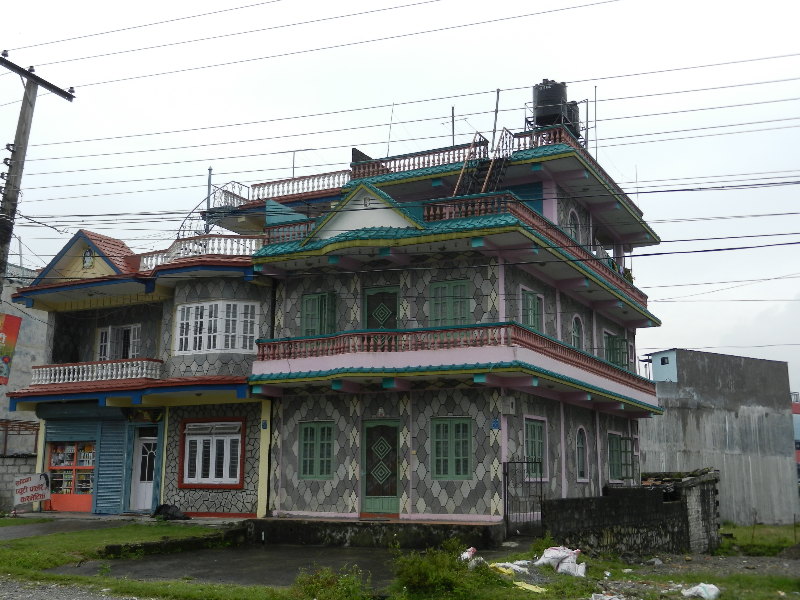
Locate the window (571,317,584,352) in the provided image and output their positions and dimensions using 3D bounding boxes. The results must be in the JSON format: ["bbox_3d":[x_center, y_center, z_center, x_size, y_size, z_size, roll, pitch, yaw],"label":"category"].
[{"bbox_3d":[5.001,1.174,24.741,0.132,1.495,1.072,-5,-13,28],"label":"window"}]

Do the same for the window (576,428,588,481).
[{"bbox_3d":[4.968,4.175,23.859,0.160,1.531,1.115,-6,-13,28],"label":"window"}]

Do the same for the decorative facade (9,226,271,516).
[{"bbox_3d":[-5.092,2.526,27.290,8.673,7.699,9.912,-6,-13,28],"label":"decorative facade"}]

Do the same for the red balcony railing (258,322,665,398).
[{"bbox_3d":[2.438,2.144,25.539,7.031,0.517,13.085,-5,-13,28],"label":"red balcony railing"}]

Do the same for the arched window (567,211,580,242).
[{"bbox_3d":[5.000,-1.843,25.023,0.160,1.487,1.115,-6,-13,28],"label":"arched window"}]

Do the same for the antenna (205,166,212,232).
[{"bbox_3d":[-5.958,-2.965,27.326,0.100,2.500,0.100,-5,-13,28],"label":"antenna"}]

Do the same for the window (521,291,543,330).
[{"bbox_3d":[3.239,0.536,21.628,0.150,1.391,1.476,-5,-13,28],"label":"window"}]

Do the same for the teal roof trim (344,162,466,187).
[{"bbox_3d":[0.197,-3.516,24.697,3.912,0.430,0.460,-6,-13,28],"label":"teal roof trim"}]

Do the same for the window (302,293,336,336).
[{"bbox_3d":[-1.998,0.510,21.438,1.009,1.363,0.170,-6,-13,28],"label":"window"}]

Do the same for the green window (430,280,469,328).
[{"bbox_3d":[1.131,0.237,19.842,0.991,1.363,0.150,-6,-13,28],"label":"green window"}]

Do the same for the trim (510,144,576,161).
[{"bbox_3d":[3.737,-3.845,22.826,1.788,0.430,0.460,-6,-13,28],"label":"trim"}]

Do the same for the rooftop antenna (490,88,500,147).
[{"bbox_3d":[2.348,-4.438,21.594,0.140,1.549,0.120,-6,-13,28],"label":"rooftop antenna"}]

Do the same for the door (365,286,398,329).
[{"bbox_3d":[-0.438,0.806,21.125,0.964,2.209,0.122,-5,-13,28],"label":"door"}]

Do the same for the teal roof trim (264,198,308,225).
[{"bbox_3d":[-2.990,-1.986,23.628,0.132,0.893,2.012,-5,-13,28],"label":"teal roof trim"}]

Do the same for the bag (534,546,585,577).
[{"bbox_3d":[2.434,3.998,13.400,0.720,0.400,0.520,-5,-13,28],"label":"bag"}]

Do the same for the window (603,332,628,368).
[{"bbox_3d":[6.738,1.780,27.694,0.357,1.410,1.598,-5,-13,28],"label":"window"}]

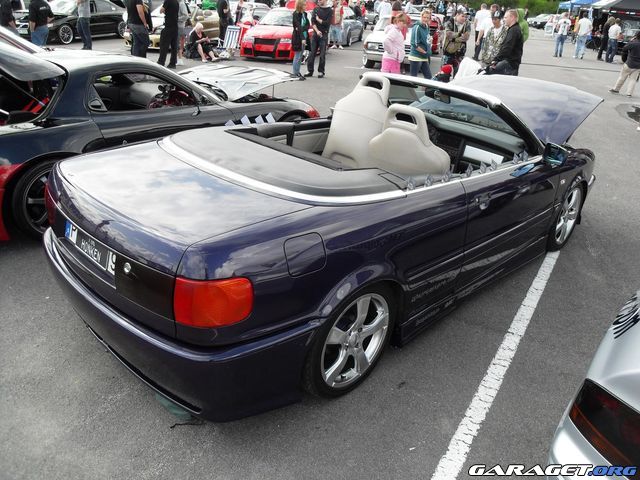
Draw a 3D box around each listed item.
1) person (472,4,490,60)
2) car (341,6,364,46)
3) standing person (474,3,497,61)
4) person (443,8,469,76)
[{"bbox_3d":[5.848,-7.574,18.805,0.520,1.810,0.360,-3,25,-11],"label":"person"},{"bbox_3d":[0.712,-9.121,21.906,1.750,1.420,4.300,8,25,13],"label":"car"},{"bbox_3d":[6.008,-7.478,18.569,0.520,1.810,0.360,-9,27,-23],"label":"standing person"},{"bbox_3d":[2.650,-3.674,10.392,0.580,1.760,0.420,-14,29,-31],"label":"person"}]

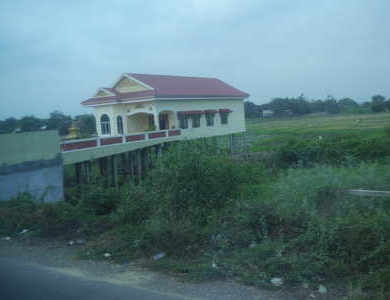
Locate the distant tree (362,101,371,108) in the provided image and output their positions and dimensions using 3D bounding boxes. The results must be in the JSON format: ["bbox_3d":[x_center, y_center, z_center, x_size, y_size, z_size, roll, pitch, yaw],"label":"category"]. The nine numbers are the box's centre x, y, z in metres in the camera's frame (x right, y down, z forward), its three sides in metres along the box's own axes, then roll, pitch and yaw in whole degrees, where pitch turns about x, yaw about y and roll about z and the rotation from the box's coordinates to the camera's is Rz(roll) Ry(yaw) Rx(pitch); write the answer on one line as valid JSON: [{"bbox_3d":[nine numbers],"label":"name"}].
[{"bbox_3d":[89.052,-23.626,240.000,5.190,4.150,5.190,-2,5,21],"label":"distant tree"}]

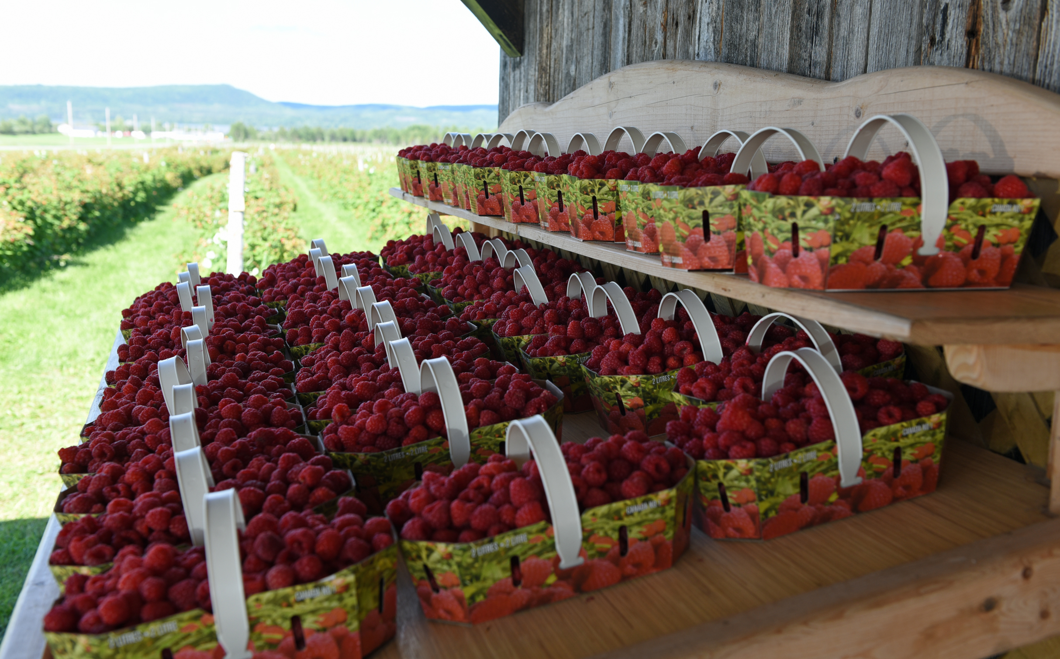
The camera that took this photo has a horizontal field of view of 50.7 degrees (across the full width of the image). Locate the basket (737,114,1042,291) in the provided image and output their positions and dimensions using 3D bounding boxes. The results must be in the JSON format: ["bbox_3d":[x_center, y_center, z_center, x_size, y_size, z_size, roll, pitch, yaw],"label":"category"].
[{"bbox_3d":[0.313,-0.111,0.964,0.256,0.143,0.139,-1,9,-12],"label":"basket"}]

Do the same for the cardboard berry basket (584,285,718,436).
[{"bbox_3d":[0.192,0.027,1.316,0.256,0.143,0.139,-11,12,-13],"label":"cardboard berry basket"}]

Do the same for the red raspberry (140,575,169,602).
[{"bbox_3d":[-0.279,0.192,0.829,0.022,0.021,0.022,-2,11,-19],"label":"red raspberry"}]

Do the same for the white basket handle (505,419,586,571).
[{"bbox_3d":[0.011,0.126,0.934,0.022,0.107,0.141,-12,13,-15],"label":"white basket handle"}]

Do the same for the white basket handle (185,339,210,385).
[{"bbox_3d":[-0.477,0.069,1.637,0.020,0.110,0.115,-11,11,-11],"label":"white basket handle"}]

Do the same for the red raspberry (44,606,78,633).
[{"bbox_3d":[-0.336,0.207,0.801,0.024,0.019,0.022,-11,12,-13],"label":"red raspberry"}]

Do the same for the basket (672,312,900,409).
[{"bbox_3d":[0.295,0.051,1.251,0.263,0.151,0.126,-10,10,-6],"label":"basket"}]

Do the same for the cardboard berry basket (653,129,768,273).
[{"bbox_3d":[0.245,-0.140,1.112,0.263,0.151,0.126,-3,10,-27],"label":"cardboard berry basket"}]

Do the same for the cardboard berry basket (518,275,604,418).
[{"bbox_3d":[0.117,0.011,1.450,0.256,0.140,0.139,-11,12,-12],"label":"cardboard berry basket"}]

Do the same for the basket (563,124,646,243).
[{"bbox_3d":[0.174,-0.188,1.453,0.256,0.135,0.139,-2,9,-16],"label":"basket"}]

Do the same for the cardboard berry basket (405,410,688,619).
[{"bbox_3d":[0.013,0.145,0.977,0.263,0.151,0.126,-11,11,-15],"label":"cardboard berry basket"}]

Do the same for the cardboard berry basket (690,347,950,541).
[{"bbox_3d":[0.271,0.090,1.061,0.263,0.151,0.126,-11,11,-15],"label":"cardboard berry basket"}]

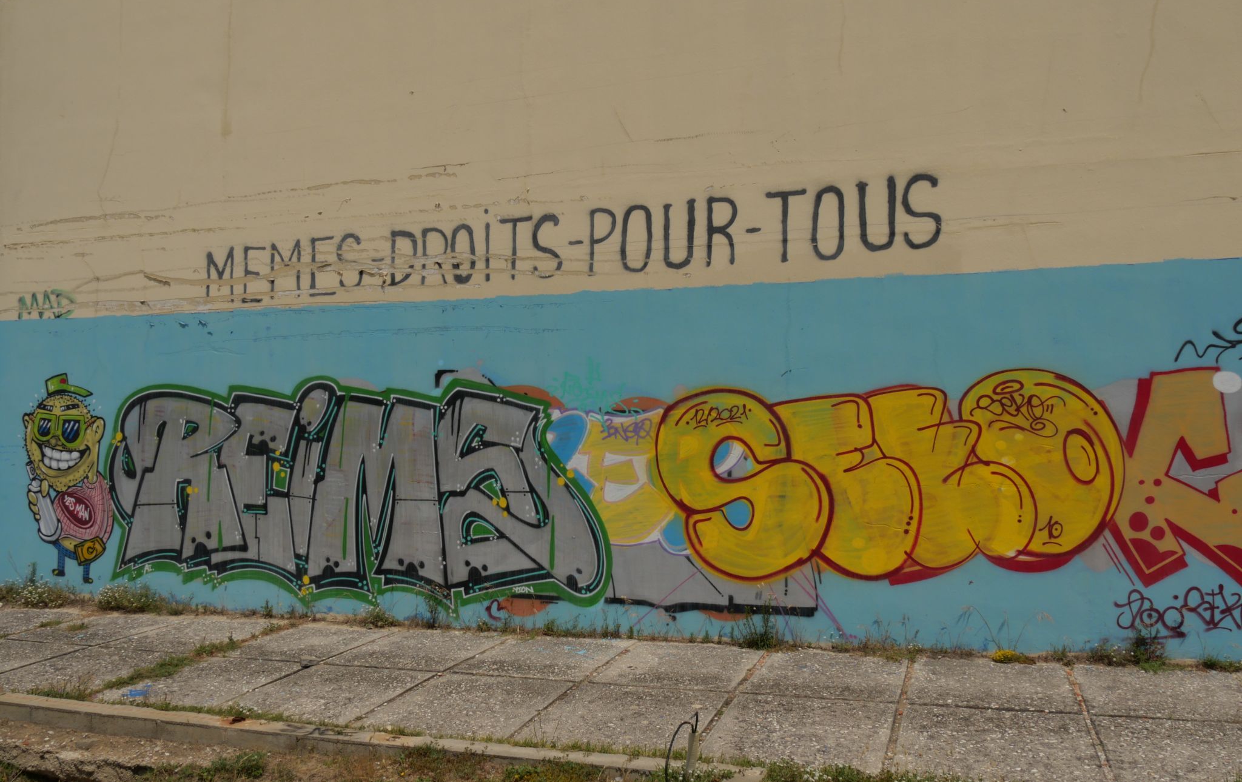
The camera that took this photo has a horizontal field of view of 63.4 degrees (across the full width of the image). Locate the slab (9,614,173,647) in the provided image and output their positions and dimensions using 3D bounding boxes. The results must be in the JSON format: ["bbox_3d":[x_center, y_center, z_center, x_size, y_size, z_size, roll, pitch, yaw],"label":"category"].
[{"bbox_3d":[-4.289,1.989,8.225,0.880,0.080,0.922,-2,-1,19],"label":"slab"}]

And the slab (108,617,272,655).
[{"bbox_3d":[-3.221,1.869,7.566,0.911,0.080,1.069,-1,-2,18],"label":"slab"}]

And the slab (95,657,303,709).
[{"bbox_3d":[-2.683,1.930,6.566,0.879,0.080,0.983,-2,-1,19],"label":"slab"}]

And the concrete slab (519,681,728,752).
[{"bbox_3d":[0.057,1.853,5.627,0.925,0.080,1.093,-2,-1,19],"label":"concrete slab"}]

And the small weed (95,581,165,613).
[{"bbox_3d":[-4.076,1.748,8.570,0.536,0.232,0.280,-1,-2,18],"label":"small weed"}]

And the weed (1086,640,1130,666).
[{"bbox_3d":[3.090,1.659,6.409,0.251,0.143,0.200,-1,-2,18],"label":"weed"}]

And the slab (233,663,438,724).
[{"bbox_3d":[-1.779,1.905,6.257,0.892,0.080,0.998,-2,-1,19],"label":"slab"}]

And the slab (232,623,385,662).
[{"bbox_3d":[-2.371,1.936,7.591,0.882,0.080,1.043,-2,-1,19],"label":"slab"}]

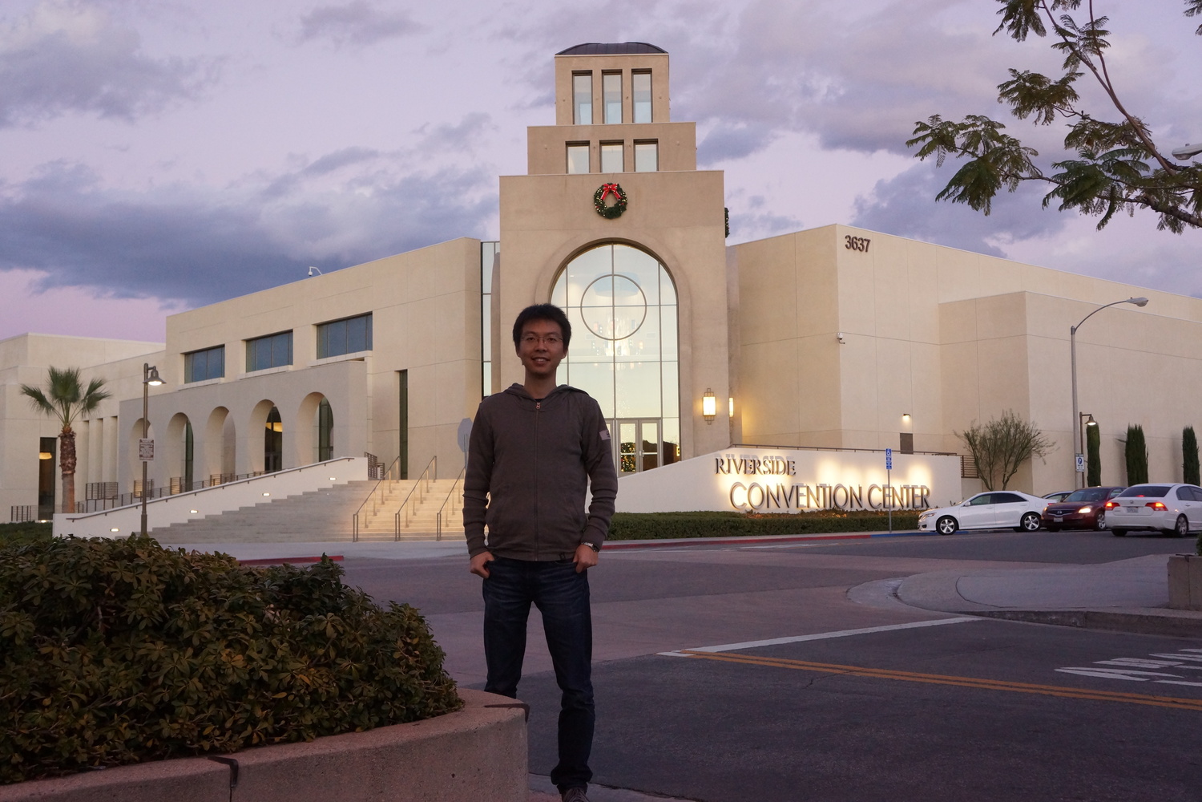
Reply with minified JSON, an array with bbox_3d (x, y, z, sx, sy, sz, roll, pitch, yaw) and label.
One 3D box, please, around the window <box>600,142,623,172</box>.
[{"bbox_3d":[0.510,-10.846,59.798,1.080,1.620,0.250,-1,-5,3],"label":"window"}]

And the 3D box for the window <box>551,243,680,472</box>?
[{"bbox_3d":[0.683,-1.842,58.883,5.640,10.300,0.350,-1,-5,3],"label":"window"}]

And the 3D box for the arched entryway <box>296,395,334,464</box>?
[{"bbox_3d":[-13.942,2.026,67.144,1.000,4.898,3.654,3,-6,-42],"label":"arched entryway"}]

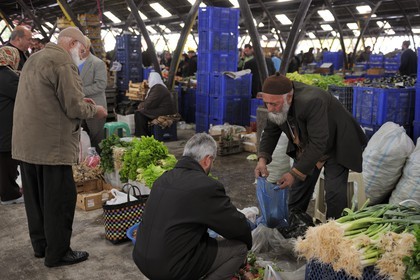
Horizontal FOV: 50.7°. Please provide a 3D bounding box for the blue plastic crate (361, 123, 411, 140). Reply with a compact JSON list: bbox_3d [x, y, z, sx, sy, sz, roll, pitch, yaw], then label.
[{"bbox_3d":[1.925,-0.017,4.918,0.570,0.380,0.385,-6,13,-30],"label":"blue plastic crate"}]

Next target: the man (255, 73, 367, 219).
[{"bbox_3d":[0.779,0.145,3.390,0.900,1.300,0.580,-8,14,-36],"label":"man"}]

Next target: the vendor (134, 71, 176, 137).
[{"bbox_3d":[-0.924,-0.592,7.477,0.670,1.150,0.480,3,11,14],"label":"vendor"}]

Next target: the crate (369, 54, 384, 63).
[{"bbox_3d":[5.105,-2.484,13.575,0.440,0.220,0.360,5,12,25],"label":"crate"}]

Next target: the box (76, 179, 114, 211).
[{"bbox_3d":[-1.095,0.538,4.280,0.330,0.160,0.260,-8,14,-37],"label":"box"}]

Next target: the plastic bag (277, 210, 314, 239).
[{"bbox_3d":[0.710,0.682,3.664,0.310,0.140,0.270,5,12,21],"label":"plastic bag"}]

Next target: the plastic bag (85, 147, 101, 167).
[{"bbox_3d":[-1.219,0.182,4.618,0.170,0.200,0.160,0,11,0],"label":"plastic bag"}]

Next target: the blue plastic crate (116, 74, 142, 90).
[{"bbox_3d":[-1.687,-1.174,9.326,0.350,0.310,0.430,8,13,32],"label":"blue plastic crate"}]

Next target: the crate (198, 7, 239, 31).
[{"bbox_3d":[0.158,-2.118,7.819,0.585,0.382,0.390,-7,13,-31],"label":"crate"}]

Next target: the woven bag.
[{"bbox_3d":[-0.631,0.569,3.544,0.390,0.390,0.180,-8,14,-37],"label":"woven bag"}]

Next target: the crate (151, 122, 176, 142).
[{"bbox_3d":[-0.793,-0.183,7.633,0.350,0.290,0.490,-3,11,-15],"label":"crate"}]

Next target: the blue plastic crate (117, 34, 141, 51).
[{"bbox_3d":[-2.124,-2.546,11.611,0.375,0.365,0.555,6,12,27],"label":"blue plastic crate"}]

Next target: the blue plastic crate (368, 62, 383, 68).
[{"bbox_3d":[5.882,-2.603,15.684,0.460,0.270,0.360,4,12,17],"label":"blue plastic crate"}]

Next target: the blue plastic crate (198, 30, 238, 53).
[{"bbox_3d":[0.129,-1.754,7.873,0.592,0.366,0.365,-8,14,-35],"label":"blue plastic crate"}]

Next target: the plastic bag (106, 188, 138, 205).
[{"bbox_3d":[-0.715,0.469,3.584,0.270,0.170,0.180,4,12,20],"label":"plastic bag"}]

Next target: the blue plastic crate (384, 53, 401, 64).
[{"bbox_3d":[5.569,-2.466,13.579,0.450,0.240,0.360,5,12,25],"label":"blue plastic crate"}]

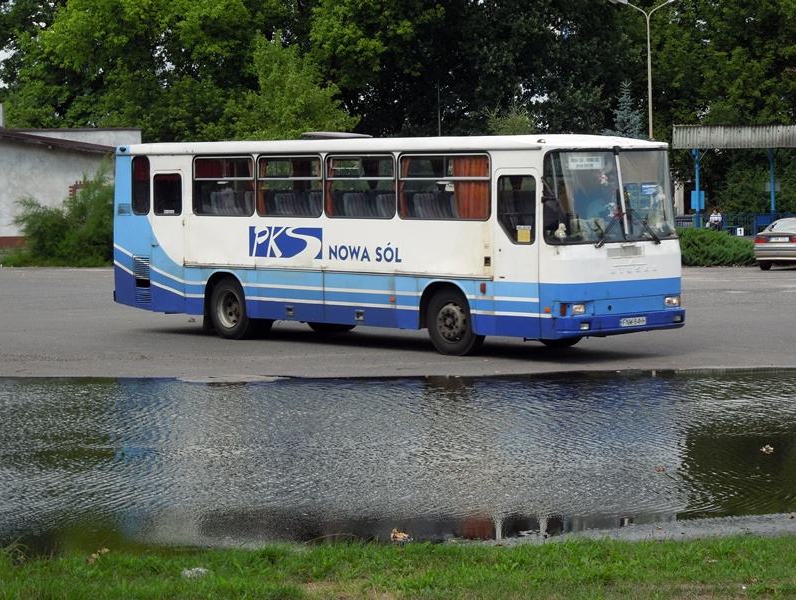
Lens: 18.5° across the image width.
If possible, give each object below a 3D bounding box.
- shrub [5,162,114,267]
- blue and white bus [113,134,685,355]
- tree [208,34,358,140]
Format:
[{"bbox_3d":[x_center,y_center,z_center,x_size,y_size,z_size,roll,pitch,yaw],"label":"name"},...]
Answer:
[{"bbox_3d":[-8.918,-2.348,66.500,3.500,2.850,3.000,-1,3,0],"label":"shrub"},{"bbox_3d":[-0.292,-0.905,36.229,2.500,3.020,10.150,-4,4,-41],"label":"blue and white bus"},{"bbox_3d":[-3.739,-5.176,80.000,4.900,7.000,4.700,-1,3,0],"label":"tree"}]

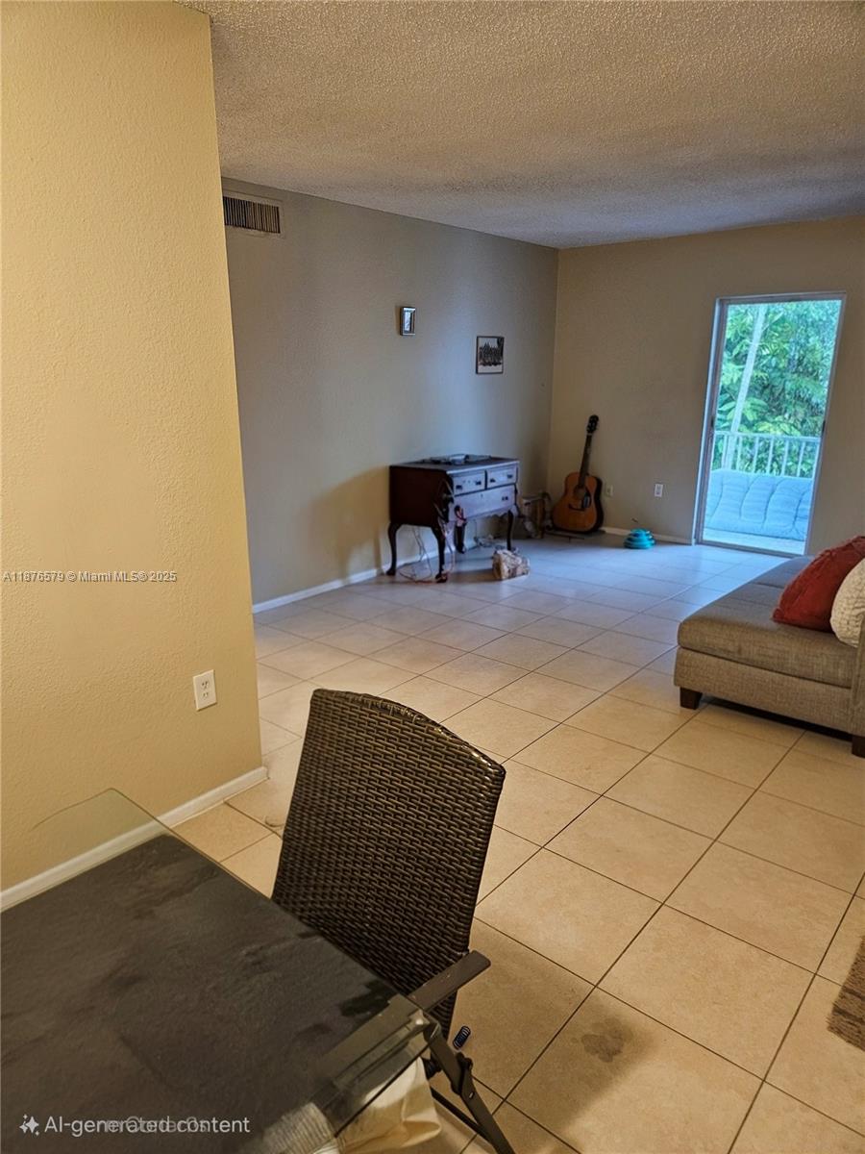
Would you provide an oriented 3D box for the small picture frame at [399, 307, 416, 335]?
[{"bbox_3d":[-0.163,-1.778,5.335,0.025,0.180,0.135,13,20,38],"label":"small picture frame"}]

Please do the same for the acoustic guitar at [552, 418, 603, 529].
[{"bbox_3d":[1.342,-0.897,6.710,0.410,1.050,0.120,6,-5,38],"label":"acoustic guitar"}]

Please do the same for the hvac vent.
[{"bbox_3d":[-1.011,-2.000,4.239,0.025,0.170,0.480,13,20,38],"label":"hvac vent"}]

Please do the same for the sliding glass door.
[{"bbox_3d":[2.576,-1.140,5.943,0.920,1.980,0.090,13,20,38],"label":"sliding glass door"}]

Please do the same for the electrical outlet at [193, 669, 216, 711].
[{"bbox_3d":[-0.753,0.377,2.551,0.009,0.120,0.076,13,20,38],"label":"electrical outlet"}]

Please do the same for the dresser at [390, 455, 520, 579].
[{"bbox_3d":[0.160,-0.456,5.712,0.490,0.780,0.860,13,20,38],"label":"dresser"}]

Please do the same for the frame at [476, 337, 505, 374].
[{"bbox_3d":[0.474,-1.771,6.125,0.020,0.280,0.357,13,20,38],"label":"frame"}]

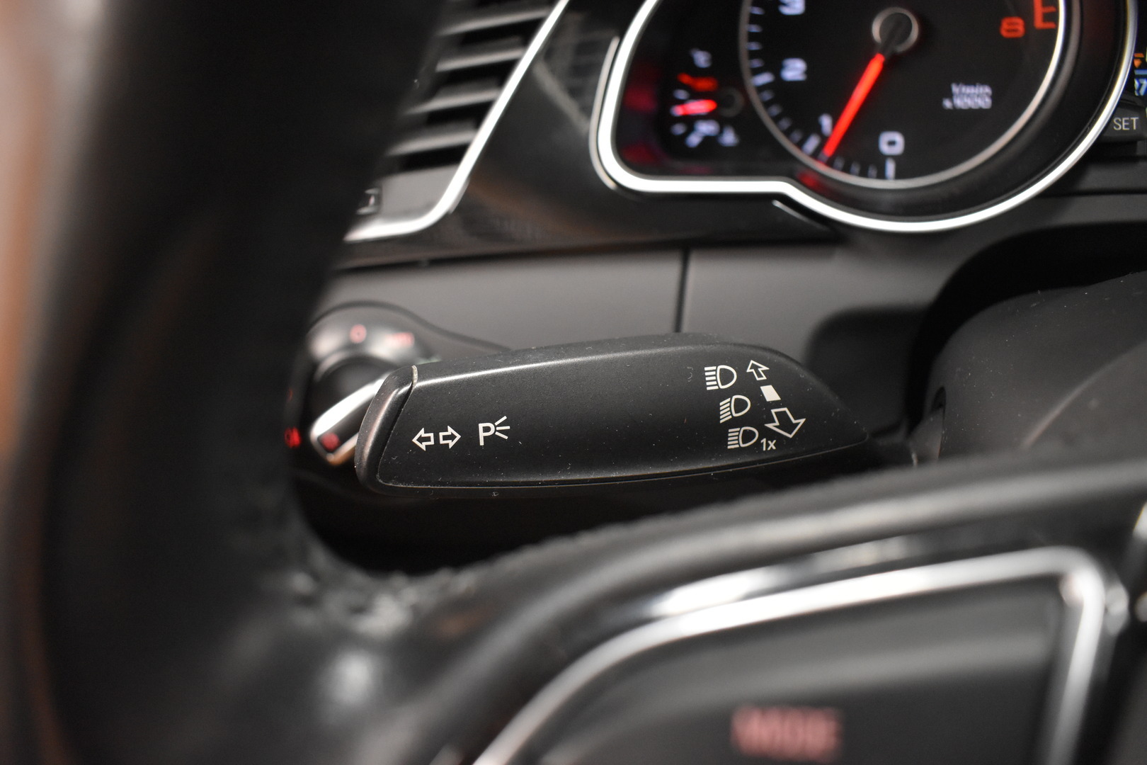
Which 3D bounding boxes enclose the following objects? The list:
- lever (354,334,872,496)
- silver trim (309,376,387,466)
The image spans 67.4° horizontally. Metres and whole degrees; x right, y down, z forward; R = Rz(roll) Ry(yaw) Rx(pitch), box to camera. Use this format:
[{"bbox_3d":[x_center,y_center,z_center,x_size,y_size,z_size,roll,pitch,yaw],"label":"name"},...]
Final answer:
[{"bbox_3d":[0.008,0.007,0.195,0.115,0.032,0.024,-4,-3,0],"label":"lever"},{"bbox_3d":[-0.073,0.013,0.295,0.036,0.013,0.012,-37,1,-5],"label":"silver trim"}]

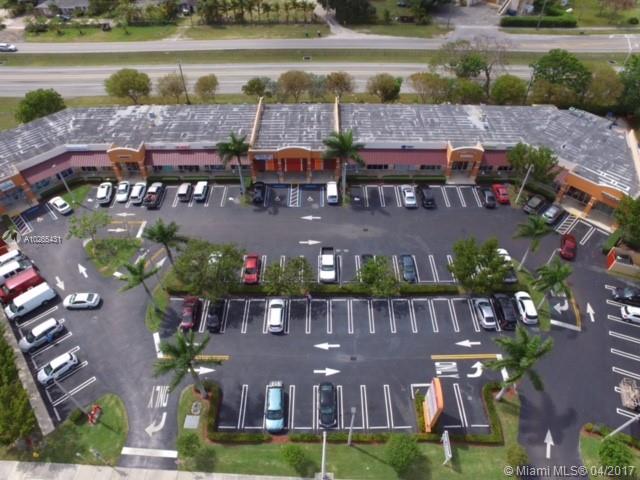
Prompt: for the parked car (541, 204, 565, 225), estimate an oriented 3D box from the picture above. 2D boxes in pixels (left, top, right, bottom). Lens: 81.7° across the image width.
[{"bbox_3d":[39.857,-4.562,62.827,4.350,1.550,1.800,-35,55,-29],"label":"parked car"}]

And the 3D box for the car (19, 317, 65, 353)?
[{"bbox_3d":[-35.396,11.828,46.909,1.850,1.680,4.500,35,56,29],"label":"car"}]

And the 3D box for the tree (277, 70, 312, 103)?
[{"bbox_3d":[-5.538,-35.429,86.410,7.400,7.300,7.400,0,48,0],"label":"tree"}]

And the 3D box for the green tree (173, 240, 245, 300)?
[{"bbox_3d":[-14.900,4.217,50.144,9.200,7.600,7.600,0,46,0],"label":"green tree"}]

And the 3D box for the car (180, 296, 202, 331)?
[{"bbox_3d":[-16.945,9.720,48.575,1.800,1.450,4.600,0,50,0],"label":"car"}]

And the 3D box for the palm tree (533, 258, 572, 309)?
[{"bbox_3d":[29.100,6.660,47.924,4.700,7.400,4.700,0,46,0],"label":"palm tree"}]

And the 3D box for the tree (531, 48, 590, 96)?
[{"bbox_3d":[55.200,-36.218,85.577,11.300,12.800,10.500,0,46,0],"label":"tree"}]

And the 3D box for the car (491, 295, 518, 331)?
[{"bbox_3d":[24.724,9.326,49.277,1.900,1.750,4.800,0,46,0],"label":"car"}]

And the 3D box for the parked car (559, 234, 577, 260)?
[{"bbox_3d":[38.803,0.828,57.657,1.800,1.500,4.500,23,50,21],"label":"parked car"}]

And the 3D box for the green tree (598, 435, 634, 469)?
[{"bbox_3d":[29.678,21.443,37.141,3.200,3.500,3.200,0,50,0],"label":"green tree"}]

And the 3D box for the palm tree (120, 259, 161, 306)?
[{"bbox_3d":[-22.586,6.407,47.864,4.600,6.800,4.600,0,50,0],"label":"palm tree"}]

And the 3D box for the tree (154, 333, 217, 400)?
[{"bbox_3d":[-12.914,14.765,39.189,5.900,10.900,5.900,0,48,0],"label":"tree"}]

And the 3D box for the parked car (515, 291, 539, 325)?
[{"bbox_3d":[27.872,9.134,50.065,1.840,1.620,4.500,2,48,2],"label":"parked car"}]

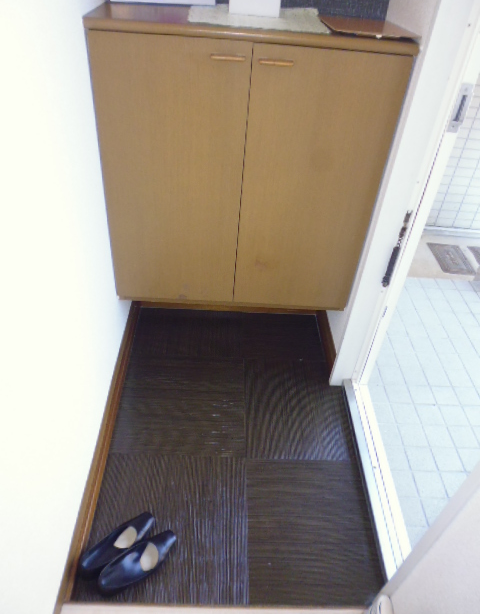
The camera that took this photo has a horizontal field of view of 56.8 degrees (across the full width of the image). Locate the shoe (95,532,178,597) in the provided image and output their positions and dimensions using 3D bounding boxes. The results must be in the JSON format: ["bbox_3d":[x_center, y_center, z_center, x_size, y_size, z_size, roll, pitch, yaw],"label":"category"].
[{"bbox_3d":[-0.276,0.687,1.208,0.080,0.082,0.229,34,48,30],"label":"shoe"}]

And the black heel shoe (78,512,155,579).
[{"bbox_3d":[-0.347,0.677,1.281,0.230,0.080,0.075,-30,51,-34],"label":"black heel shoe"}]

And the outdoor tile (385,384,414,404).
[{"bbox_3d":[0.662,0.366,1.859,0.096,0.010,0.096,3,40,-3],"label":"outdoor tile"}]

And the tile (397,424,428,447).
[{"bbox_3d":[0.671,0.502,1.725,0.095,0.010,0.095,3,40,-3],"label":"tile"}]

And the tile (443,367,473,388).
[{"bbox_3d":[0.969,0.321,1.967,0.095,0.010,0.095,3,40,-3],"label":"tile"}]

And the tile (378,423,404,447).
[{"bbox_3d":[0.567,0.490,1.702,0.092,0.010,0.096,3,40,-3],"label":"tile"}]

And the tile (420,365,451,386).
[{"bbox_3d":[0.861,0.311,1.946,0.096,0.010,0.096,3,40,-3],"label":"tile"}]

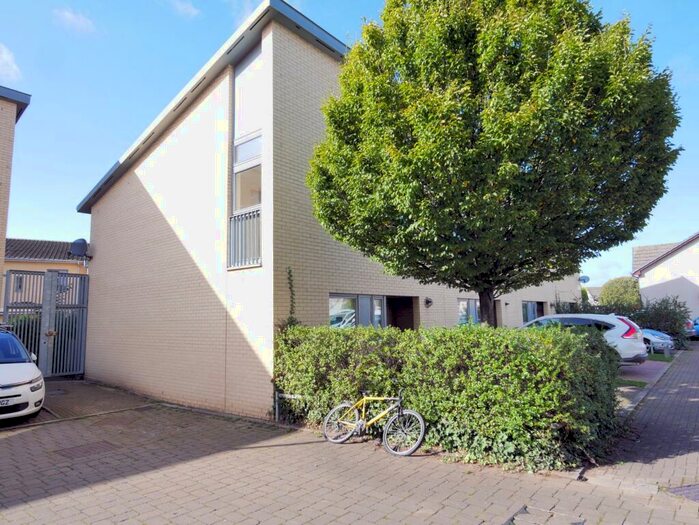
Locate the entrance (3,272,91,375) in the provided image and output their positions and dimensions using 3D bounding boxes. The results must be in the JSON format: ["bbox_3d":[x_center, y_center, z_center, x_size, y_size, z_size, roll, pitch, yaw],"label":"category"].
[{"bbox_3d":[-8.662,1.787,12.717,0.120,3.020,2.120,-7,-9,39],"label":"entrance"}]

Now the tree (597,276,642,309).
[{"bbox_3d":[23.266,3.610,37.697,3.933,4.864,3.933,-7,-9,39],"label":"tree"}]

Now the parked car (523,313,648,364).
[{"bbox_3d":[6.728,2.553,14.219,4.550,1.690,1.820,-7,-9,39],"label":"parked car"}]

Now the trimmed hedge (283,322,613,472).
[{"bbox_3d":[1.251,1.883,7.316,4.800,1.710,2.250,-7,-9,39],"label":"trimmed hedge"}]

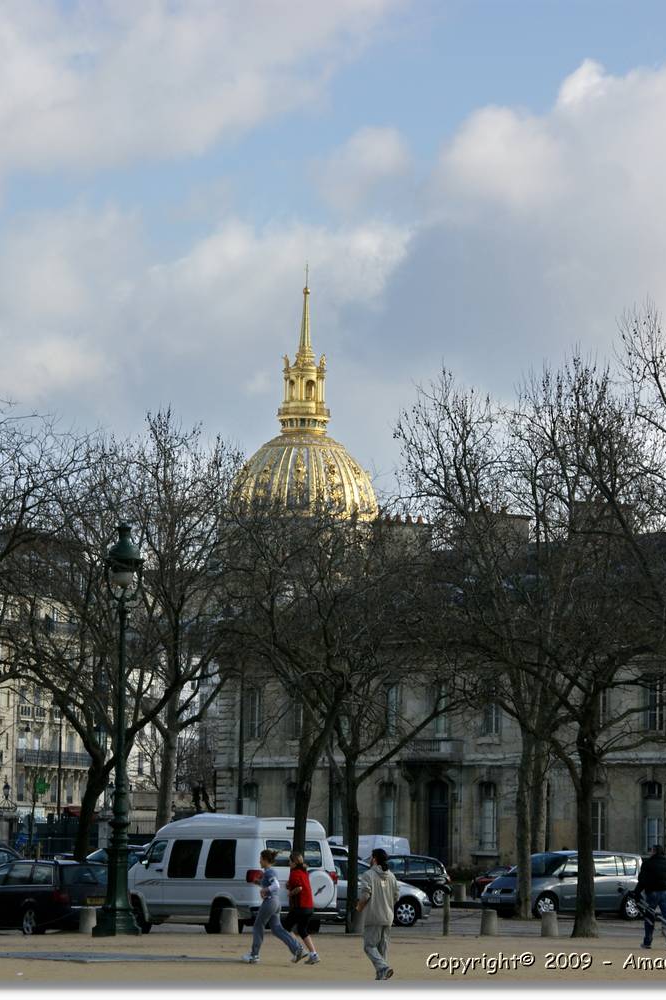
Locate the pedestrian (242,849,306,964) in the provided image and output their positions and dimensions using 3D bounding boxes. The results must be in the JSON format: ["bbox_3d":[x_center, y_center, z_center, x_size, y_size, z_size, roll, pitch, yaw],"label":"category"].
[{"bbox_3d":[-0.835,5.820,62.366,0.900,1.640,0.500,1,-5,0],"label":"pedestrian"}]

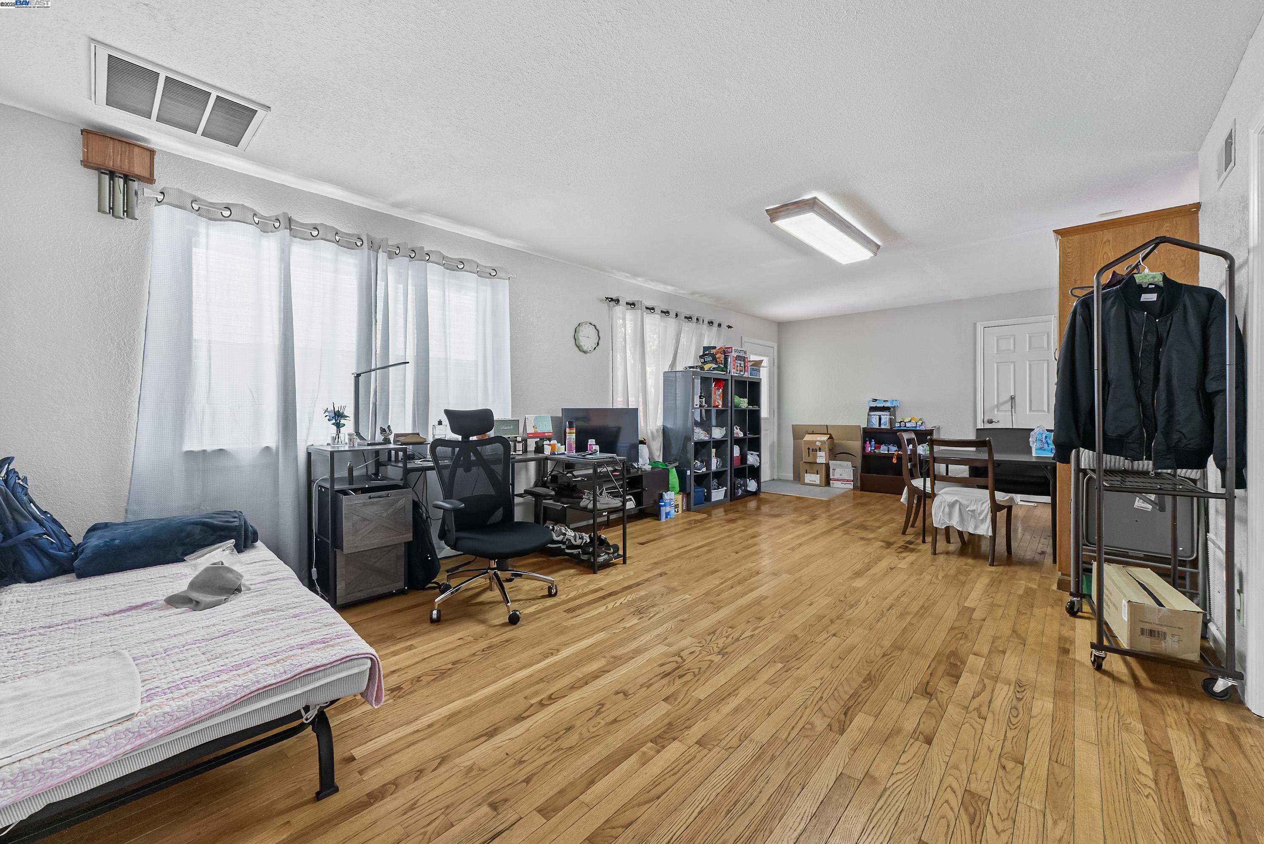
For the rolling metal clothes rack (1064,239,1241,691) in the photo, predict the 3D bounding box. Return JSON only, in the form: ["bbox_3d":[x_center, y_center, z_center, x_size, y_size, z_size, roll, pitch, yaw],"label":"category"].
[{"bbox_3d":[2.247,0.141,2.153,0.410,1.740,0.690,1,1,36],"label":"rolling metal clothes rack"}]

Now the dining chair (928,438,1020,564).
[{"bbox_3d":[2.541,0.552,3.631,0.520,0.860,0.450,-1,1,-41],"label":"dining chair"}]

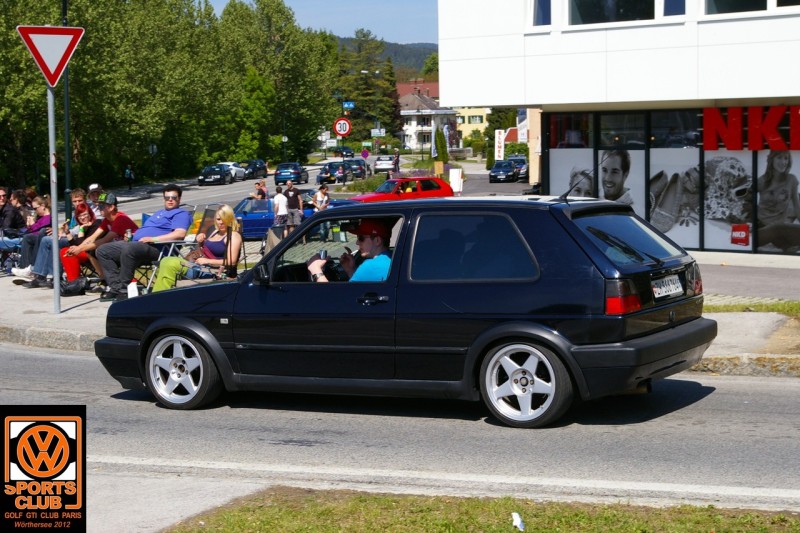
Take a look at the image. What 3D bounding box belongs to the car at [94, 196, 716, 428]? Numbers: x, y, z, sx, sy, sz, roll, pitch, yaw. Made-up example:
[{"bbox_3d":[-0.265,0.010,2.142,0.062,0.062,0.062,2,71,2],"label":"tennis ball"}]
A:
[{"bbox_3d":[-0.005,0.232,9.957,4.030,1.340,1.690,0,4,29],"label":"car"}]

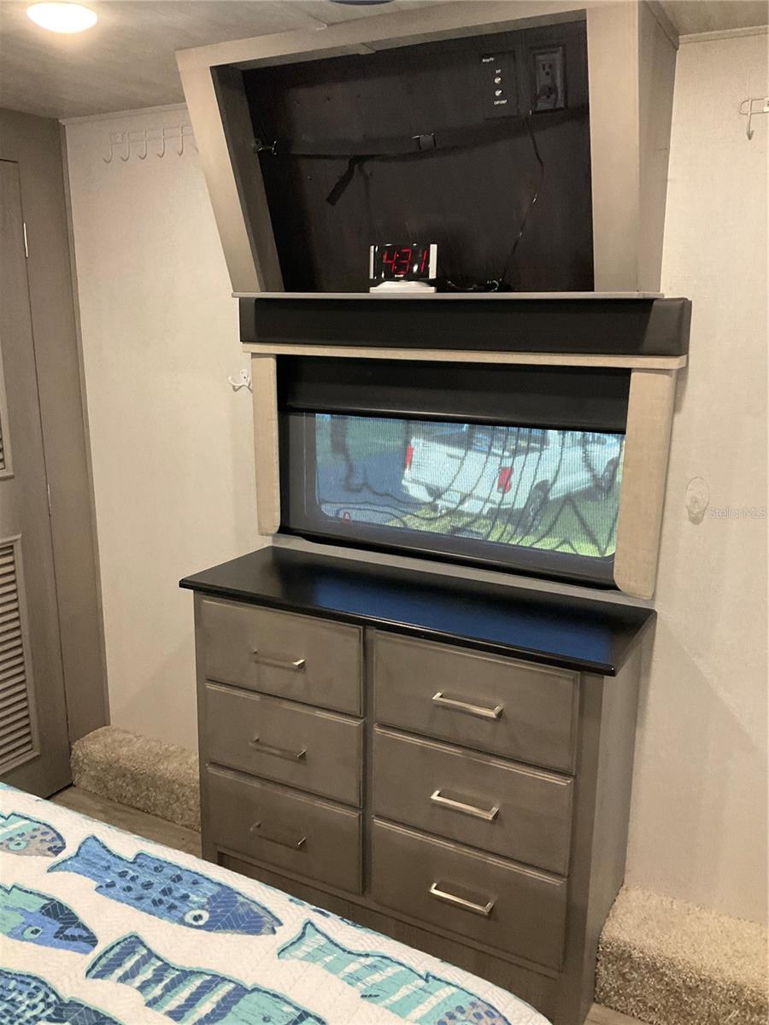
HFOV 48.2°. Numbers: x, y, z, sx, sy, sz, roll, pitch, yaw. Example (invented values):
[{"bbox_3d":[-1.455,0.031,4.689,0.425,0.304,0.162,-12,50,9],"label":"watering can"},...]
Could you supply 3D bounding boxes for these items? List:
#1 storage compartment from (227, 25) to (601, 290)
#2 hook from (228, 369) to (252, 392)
[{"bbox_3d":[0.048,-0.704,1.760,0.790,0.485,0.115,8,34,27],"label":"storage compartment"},{"bbox_3d":[-0.387,-0.361,2.307,0.068,0.044,0.028,8,15,27],"label":"hook"}]

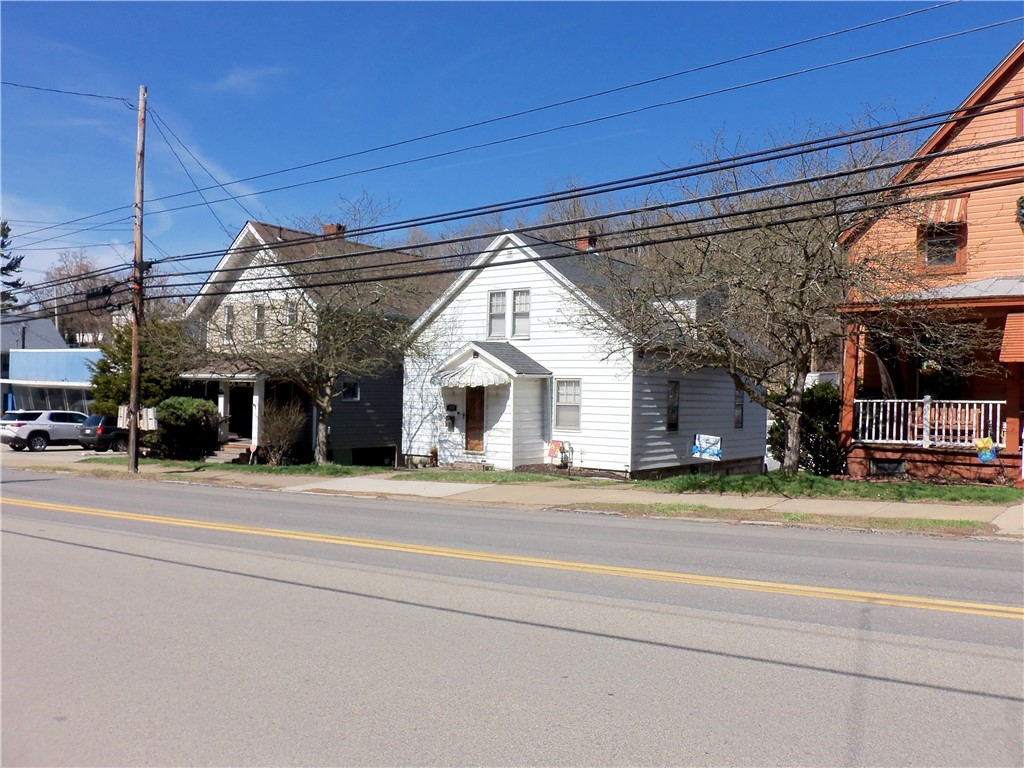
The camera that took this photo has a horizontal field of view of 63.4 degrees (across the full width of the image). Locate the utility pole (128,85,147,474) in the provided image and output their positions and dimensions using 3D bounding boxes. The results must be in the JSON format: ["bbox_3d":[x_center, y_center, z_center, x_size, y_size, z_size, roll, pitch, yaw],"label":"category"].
[{"bbox_3d":[-10.295,-2.876,22.800,0.290,10.700,0.290,1,-1,37],"label":"utility pole"}]

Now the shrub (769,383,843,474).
[{"bbox_3d":[6.609,1.011,18.400,1.650,2.030,1.500,1,-1,37],"label":"shrub"}]

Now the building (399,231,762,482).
[{"bbox_3d":[2.231,-1.040,27.588,8.909,7.571,12.206,1,-1,37],"label":"building"}]

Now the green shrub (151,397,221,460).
[{"bbox_3d":[-11.229,1.526,28.400,2.300,2.170,2.000,1,-1,37],"label":"green shrub"}]

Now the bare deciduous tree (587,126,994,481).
[{"bbox_3d":[5.501,-1.754,16.600,8.200,7.100,7.500,1,-1,0],"label":"bare deciduous tree"}]

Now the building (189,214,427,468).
[{"bbox_3d":[-7.568,-1.530,33.961,8.127,9.354,11.383,1,-1,37],"label":"building"}]

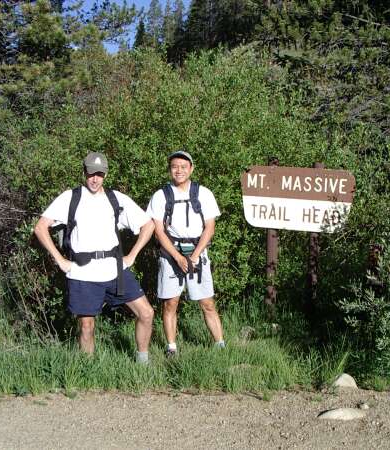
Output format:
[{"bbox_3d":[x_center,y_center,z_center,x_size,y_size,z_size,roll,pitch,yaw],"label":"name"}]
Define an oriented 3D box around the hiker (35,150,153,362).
[{"bbox_3d":[-0.827,0.284,5.420,0.960,1.770,0.500,-1,4,-12],"label":"hiker"}]

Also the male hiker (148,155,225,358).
[{"bbox_3d":[-0.081,0.251,5.600,0.620,1.750,0.420,0,4,-6],"label":"male hiker"}]

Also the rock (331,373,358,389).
[{"bbox_3d":[1.112,1.161,4.900,0.190,0.120,0.150,0,4,0],"label":"rock"}]

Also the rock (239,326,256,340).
[{"bbox_3d":[0.490,1.018,6.150,0.155,0.140,0.150,0,4,0],"label":"rock"}]

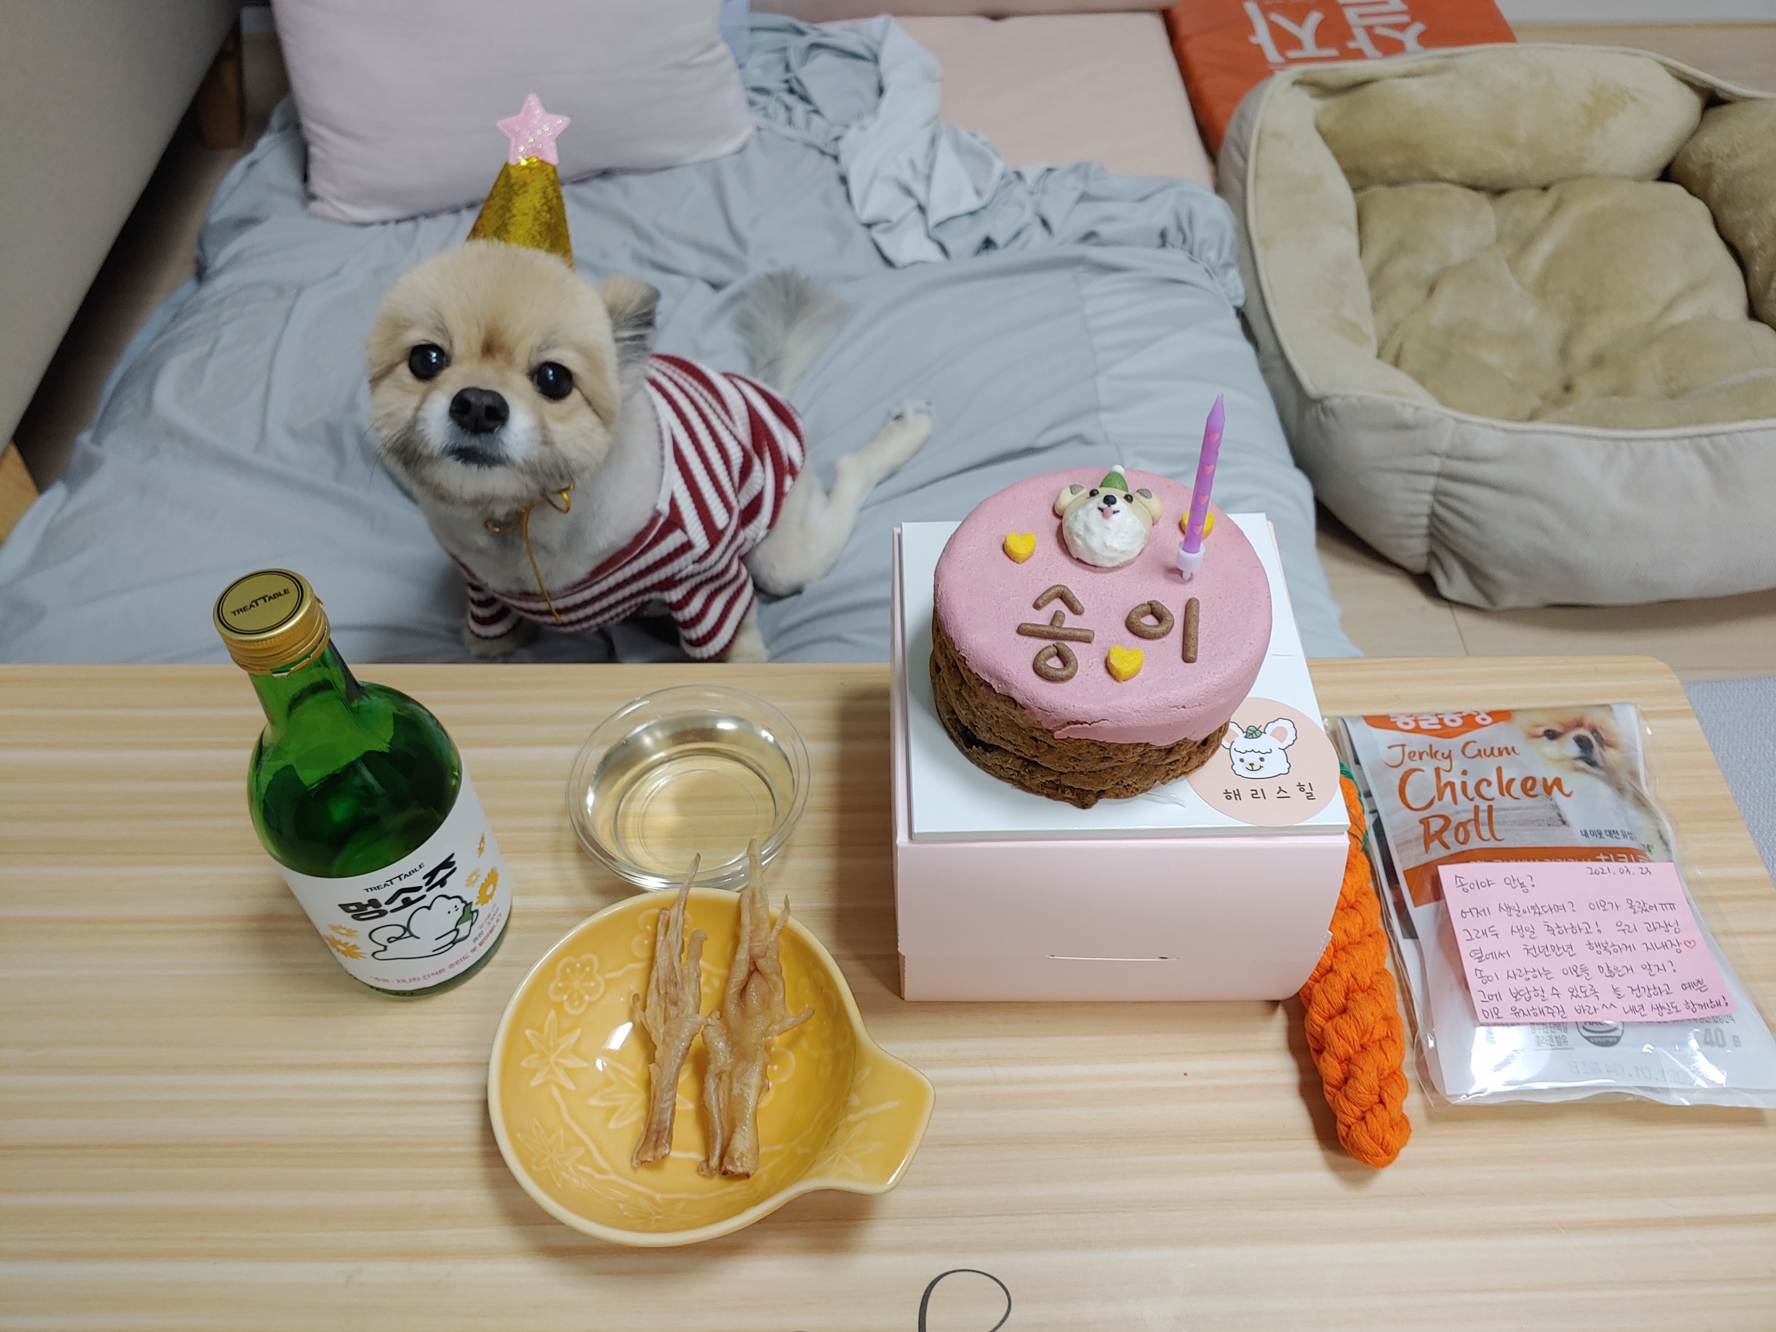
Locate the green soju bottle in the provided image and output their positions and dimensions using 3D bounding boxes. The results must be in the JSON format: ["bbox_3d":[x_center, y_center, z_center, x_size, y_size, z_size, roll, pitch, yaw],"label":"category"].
[{"bbox_3d":[-0.193,0.043,0.468,0.073,0.192,0.073,-29,56,-22],"label":"green soju bottle"}]

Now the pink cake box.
[{"bbox_3d":[0.080,0.037,0.518,0.151,0.123,0.151,0,50,0],"label":"pink cake box"}]

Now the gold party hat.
[{"bbox_3d":[-0.189,-0.248,0.670,0.066,0.066,0.108,5,89,-29],"label":"gold party hat"}]

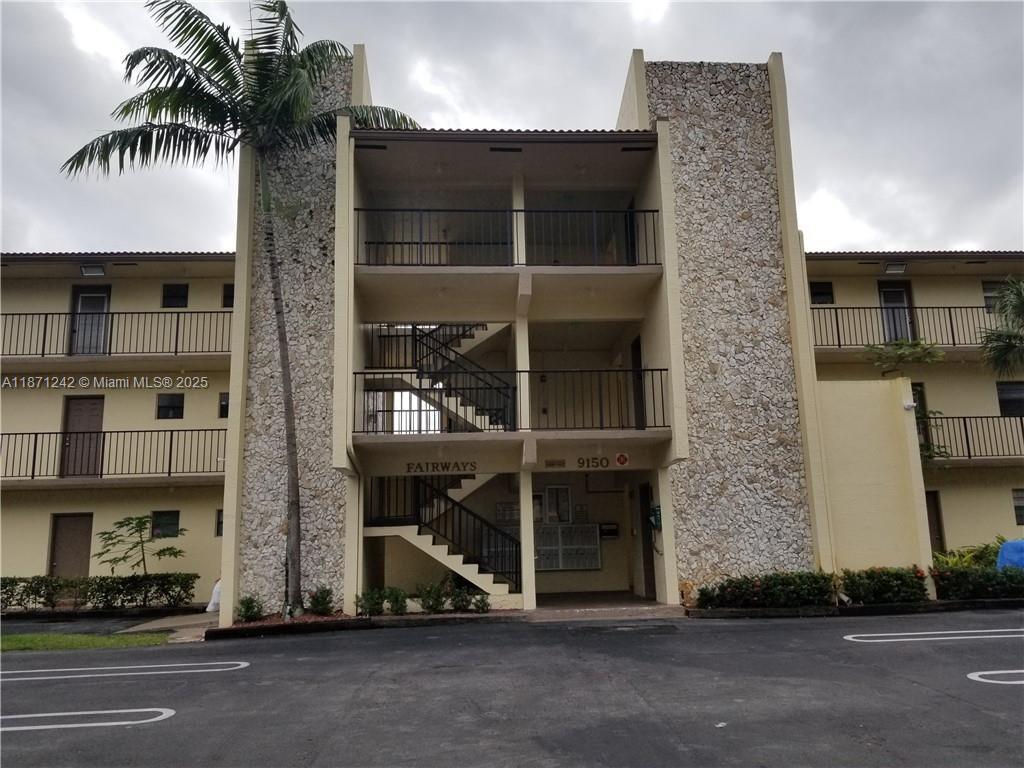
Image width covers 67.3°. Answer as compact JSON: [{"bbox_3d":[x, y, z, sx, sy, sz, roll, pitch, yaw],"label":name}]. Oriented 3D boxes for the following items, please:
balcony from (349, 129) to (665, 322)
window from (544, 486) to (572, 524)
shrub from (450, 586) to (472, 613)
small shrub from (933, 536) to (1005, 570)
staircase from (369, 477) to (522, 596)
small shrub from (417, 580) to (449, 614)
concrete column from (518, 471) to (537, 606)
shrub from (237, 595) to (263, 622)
[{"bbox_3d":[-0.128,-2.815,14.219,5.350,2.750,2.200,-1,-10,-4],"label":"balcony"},{"bbox_3d":[0.998,2.600,16.505,0.583,0.816,0.080,-1,-10,-4],"label":"window"},{"bbox_3d":[-0.859,3.662,13.088,0.373,0.420,0.400,-1,-10,-4],"label":"shrub"},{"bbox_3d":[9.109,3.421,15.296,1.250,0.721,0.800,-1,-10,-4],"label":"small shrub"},{"bbox_3d":[-1.227,2.687,13.772,2.751,2.140,0.120,-1,-10,-4],"label":"staircase"},{"bbox_3d":[-1.340,3.594,12.965,0.537,0.547,0.550,-1,-10,-4],"label":"small shrub"},{"bbox_3d":[0.293,2.793,13.777,0.210,2.400,0.210,-1,-10,-4],"label":"concrete column"},{"bbox_3d":[-4.346,3.727,12.784,0.420,0.442,0.420,-1,-10,-4],"label":"shrub"}]

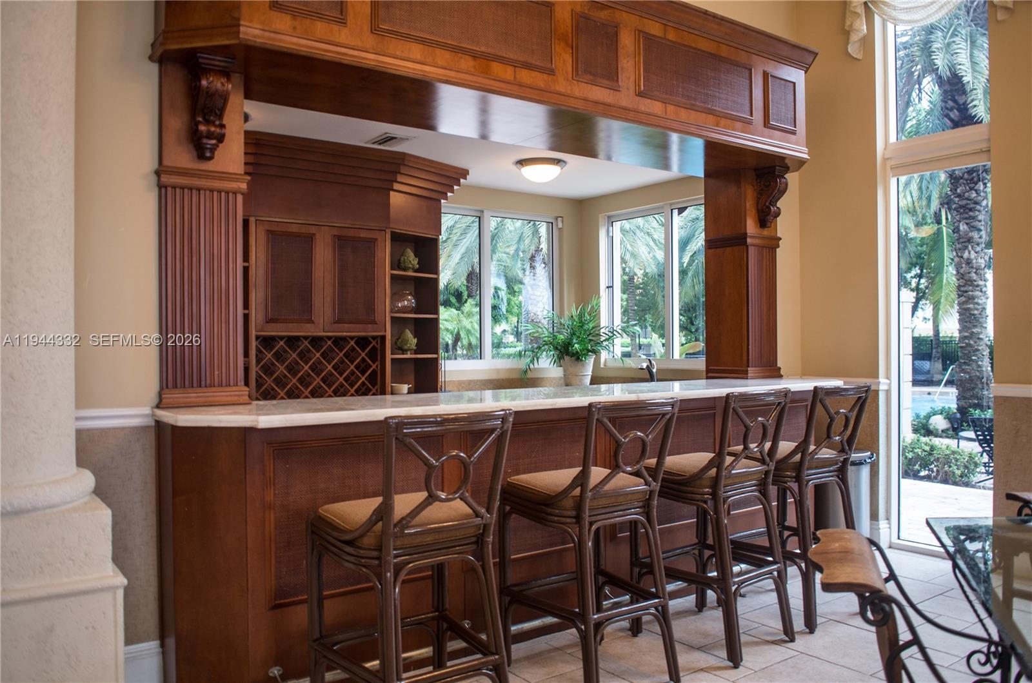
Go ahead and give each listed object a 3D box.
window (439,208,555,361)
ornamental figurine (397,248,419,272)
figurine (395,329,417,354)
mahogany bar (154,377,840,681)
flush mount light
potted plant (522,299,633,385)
[{"bbox_3d":[-0.231,-0.482,7.073,1.460,1.396,0.100,0,0,-34],"label":"window"},{"bbox_3d":[-0.874,-0.656,6.269,0.178,0.206,0.178,-1,0,0],"label":"ornamental figurine"},{"bbox_3d":[-0.890,0.002,6.269,0.171,0.213,0.171,-1,0,0],"label":"figurine"},{"bbox_3d":[0.307,0.792,4.088,4.011,1.067,0.855,0,0,-34],"label":"mahogany bar"},{"bbox_3d":[0.197,-1.330,6.095,0.407,0.150,0.407,-1,0,0],"label":"flush mount light"},{"bbox_3d":[0.529,0.007,6.853,0.940,0.800,0.860,-1,0,0],"label":"potted plant"}]

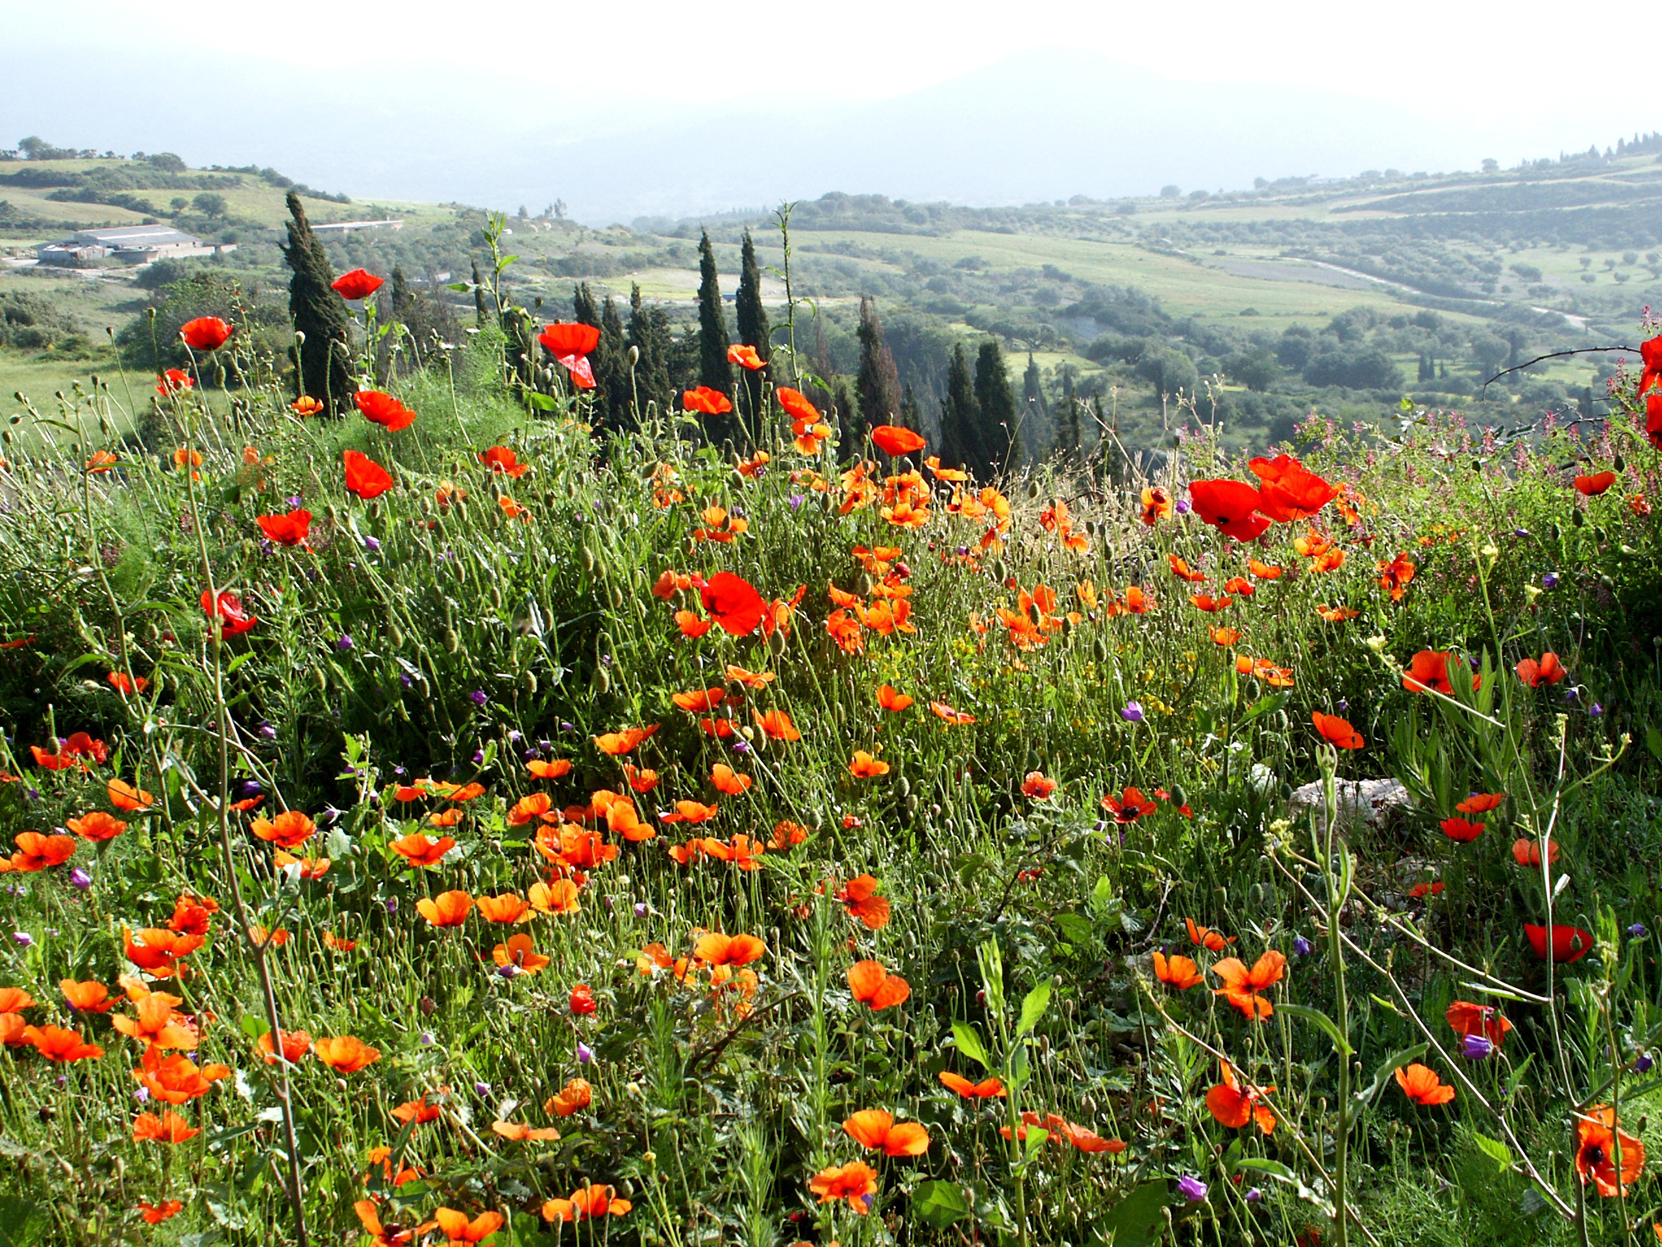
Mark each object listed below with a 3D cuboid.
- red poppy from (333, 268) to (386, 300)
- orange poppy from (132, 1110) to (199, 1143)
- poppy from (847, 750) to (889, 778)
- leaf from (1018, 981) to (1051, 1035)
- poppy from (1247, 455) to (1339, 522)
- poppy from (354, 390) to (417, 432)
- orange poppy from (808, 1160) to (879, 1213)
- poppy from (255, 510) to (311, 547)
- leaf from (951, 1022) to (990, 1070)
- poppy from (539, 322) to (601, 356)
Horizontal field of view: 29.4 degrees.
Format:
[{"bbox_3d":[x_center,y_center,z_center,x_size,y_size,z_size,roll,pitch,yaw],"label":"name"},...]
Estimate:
[{"bbox_3d":[-0.656,-0.471,4.400,0.072,0.036,0.066,0,8,0],"label":"red poppy"},{"bbox_3d":[-0.556,0.421,2.650,0.055,0.024,0.050,0,13,0],"label":"orange poppy"},{"bbox_3d":[0.047,0.175,3.950,0.052,0.029,0.050,-3,13,0],"label":"poppy"},{"bbox_3d":[0.158,0.298,2.450,0.019,0.050,0.013,30,7,-4],"label":"leaf"},{"bbox_3d":[0.466,-0.136,3.200,0.090,0.062,0.083,0,8,0],"label":"poppy"},{"bbox_3d":[-0.549,-0.261,3.900,0.077,0.037,0.072,18,8,-3],"label":"poppy"},{"bbox_3d":[0.010,0.444,2.500,0.055,0.030,0.048,0,27,0],"label":"orange poppy"},{"bbox_3d":[-0.716,-0.125,4.150,0.070,0.040,0.063,-3,8,0],"label":"poppy"},{"bbox_3d":[0.112,0.340,2.550,0.020,0.050,0.014,-35,-6,-10],"label":"leaf"},{"bbox_3d":[-0.334,-0.363,4.050,0.077,0.042,0.070,0,8,0],"label":"poppy"}]

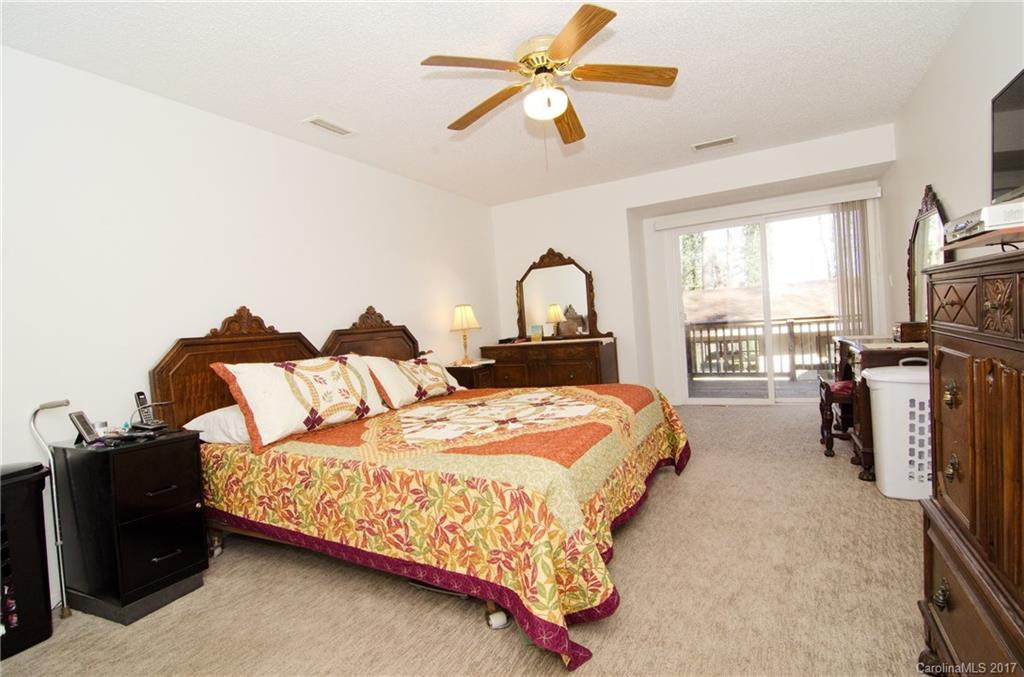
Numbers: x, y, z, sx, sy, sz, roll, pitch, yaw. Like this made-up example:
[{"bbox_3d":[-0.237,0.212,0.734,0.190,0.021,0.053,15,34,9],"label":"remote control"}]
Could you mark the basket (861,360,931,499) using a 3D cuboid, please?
[{"bbox_3d":[2.205,0.510,2.499,0.440,0.730,0.350,-2,3,30],"label":"basket"}]

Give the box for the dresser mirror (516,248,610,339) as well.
[{"bbox_3d":[0.504,-0.483,4.874,1.110,0.980,0.090,-2,3,30],"label":"dresser mirror"}]

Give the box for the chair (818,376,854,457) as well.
[{"bbox_3d":[2.486,0.552,3.296,0.420,0.530,0.420,-2,3,30],"label":"chair"}]

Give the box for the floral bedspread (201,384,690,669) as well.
[{"bbox_3d":[-0.224,0.704,2.669,2.000,0.610,2.030,-2,3,30],"label":"floral bedspread"}]

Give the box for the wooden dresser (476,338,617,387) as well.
[{"bbox_3d":[0.398,0.461,4.799,1.330,0.860,0.530,-2,3,30],"label":"wooden dresser"}]

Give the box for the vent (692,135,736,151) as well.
[{"bbox_3d":[1.652,-1.583,3.721,0.330,0.020,0.170,-2,3,30],"label":"vent"}]

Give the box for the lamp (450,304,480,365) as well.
[{"bbox_3d":[-0.464,-0.018,4.342,0.290,0.580,0.290,-4,3,0],"label":"lamp"}]

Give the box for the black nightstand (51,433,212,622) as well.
[{"bbox_3d":[-1.693,0.808,2.059,0.455,0.730,0.345,-2,3,30],"label":"black nightstand"}]

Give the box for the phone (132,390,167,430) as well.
[{"bbox_3d":[-1.688,0.327,2.138,0.160,0.180,0.100,-2,3,30],"label":"phone"}]

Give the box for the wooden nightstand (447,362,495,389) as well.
[{"bbox_3d":[-0.400,0.618,4.385,0.390,0.700,0.440,-2,3,30],"label":"wooden nightstand"}]

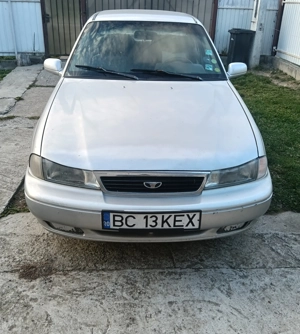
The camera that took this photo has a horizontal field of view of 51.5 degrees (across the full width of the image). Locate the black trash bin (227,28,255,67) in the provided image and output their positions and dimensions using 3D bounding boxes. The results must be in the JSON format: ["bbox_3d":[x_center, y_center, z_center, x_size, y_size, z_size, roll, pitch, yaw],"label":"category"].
[{"bbox_3d":[2.323,-3.035,8.000,0.580,0.960,0.500,0,25,-2],"label":"black trash bin"}]

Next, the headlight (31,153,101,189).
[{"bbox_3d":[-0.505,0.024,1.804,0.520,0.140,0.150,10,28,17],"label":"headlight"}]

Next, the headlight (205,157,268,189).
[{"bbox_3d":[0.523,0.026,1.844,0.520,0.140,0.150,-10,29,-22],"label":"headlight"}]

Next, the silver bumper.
[{"bbox_3d":[0.002,0.232,1.882,1.630,0.360,0.480,0,26,-2],"label":"silver bumper"}]

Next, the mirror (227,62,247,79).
[{"bbox_3d":[0.779,-0.880,2.788,0.175,0.130,0.110,0,26,-2],"label":"mirror"}]

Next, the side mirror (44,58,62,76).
[{"bbox_3d":[-0.844,-0.884,2.726,0.175,0.130,0.110,0,26,-2],"label":"side mirror"}]

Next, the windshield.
[{"bbox_3d":[-0.035,-1.070,2.828,1.380,0.130,0.750,0,62,-2],"label":"windshield"}]

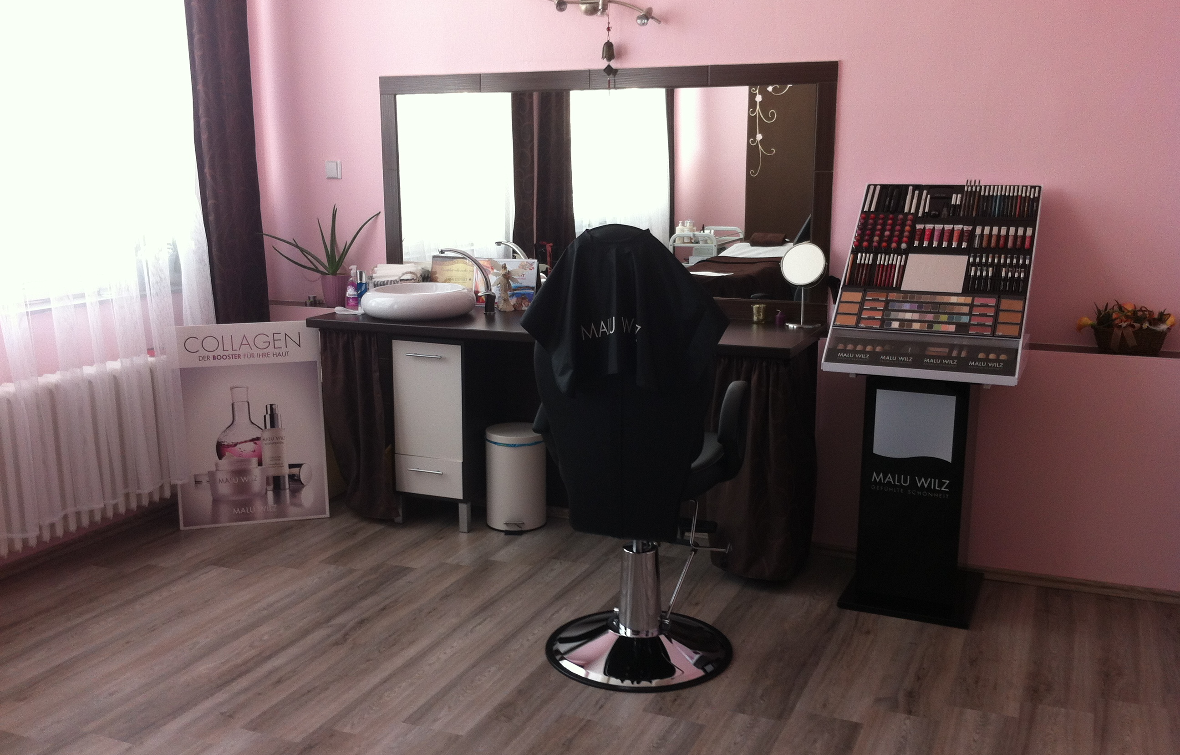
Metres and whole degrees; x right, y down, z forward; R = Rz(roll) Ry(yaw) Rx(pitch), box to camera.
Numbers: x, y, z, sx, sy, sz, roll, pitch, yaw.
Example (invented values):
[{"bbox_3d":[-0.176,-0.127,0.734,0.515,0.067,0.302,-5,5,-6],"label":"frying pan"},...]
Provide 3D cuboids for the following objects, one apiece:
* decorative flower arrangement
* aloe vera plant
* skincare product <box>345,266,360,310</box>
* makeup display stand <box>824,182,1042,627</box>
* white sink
[{"bbox_3d":[1.838,-0.173,4.101,0.295,0.180,0.170,4,11,22],"label":"decorative flower arrangement"},{"bbox_3d":[-1.171,-0.596,5.191,0.520,0.305,0.300,4,11,22],"label":"aloe vera plant"},{"bbox_3d":[-0.996,-0.369,4.960,0.053,0.186,0.045,-2,10,-11],"label":"skincare product"},{"bbox_3d":[1.173,0.054,4.143,0.617,1.422,0.630,5,11,23],"label":"makeup display stand"},{"bbox_3d":[-0.697,-0.310,4.851,0.460,0.110,0.460,0,10,0],"label":"white sink"}]

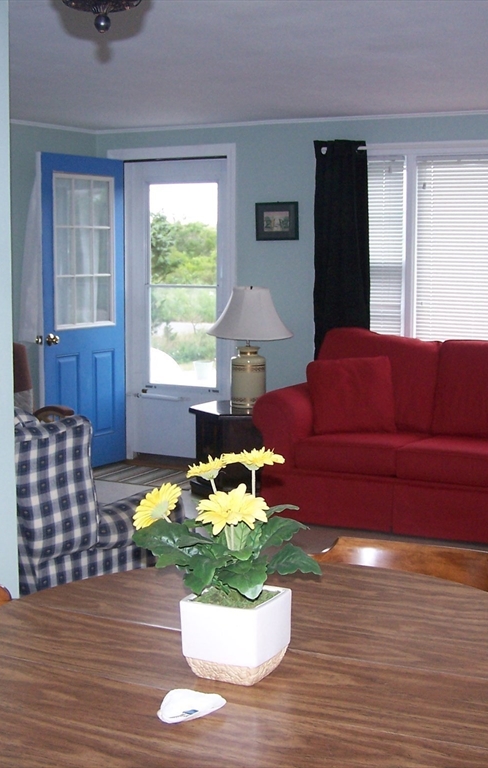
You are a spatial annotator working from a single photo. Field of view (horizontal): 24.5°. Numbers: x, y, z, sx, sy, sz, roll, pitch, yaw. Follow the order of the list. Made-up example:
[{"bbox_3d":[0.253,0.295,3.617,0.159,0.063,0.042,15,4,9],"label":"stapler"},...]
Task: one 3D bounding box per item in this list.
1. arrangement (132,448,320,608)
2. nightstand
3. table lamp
[{"bbox_3d":[-0.020,0.232,1.832,0.310,0.260,0.280,0,7,0],"label":"arrangement"},{"bbox_3d":[0.015,0.394,6.720,0.680,0.510,0.600,0,7,-3],"label":"nightstand"},{"bbox_3d":[0.034,-0.211,6.639,0.500,0.710,0.500,0,7,-3],"label":"table lamp"}]

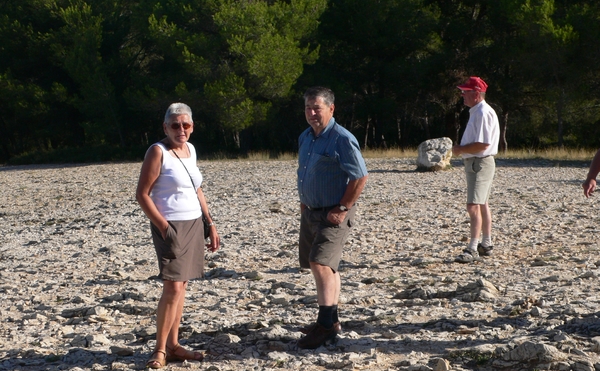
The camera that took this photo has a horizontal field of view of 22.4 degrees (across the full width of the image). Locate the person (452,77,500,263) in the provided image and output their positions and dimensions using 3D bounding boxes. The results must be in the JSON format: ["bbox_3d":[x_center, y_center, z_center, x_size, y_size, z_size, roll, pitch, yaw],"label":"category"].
[{"bbox_3d":[1.700,-0.159,14.600,0.460,1.750,0.500,0,4,-5],"label":"person"}]

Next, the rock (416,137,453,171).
[{"bbox_3d":[2.334,-0.555,26.300,0.620,0.570,0.520,0,4,0],"label":"rock"}]

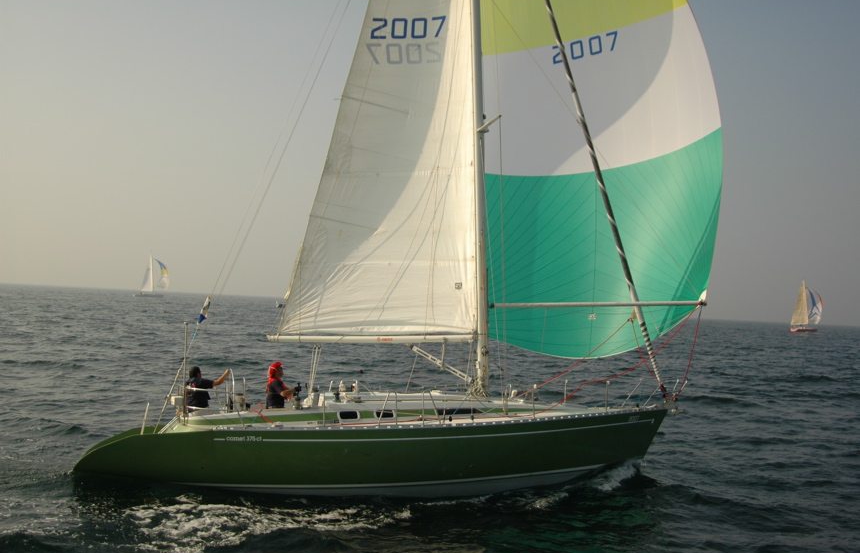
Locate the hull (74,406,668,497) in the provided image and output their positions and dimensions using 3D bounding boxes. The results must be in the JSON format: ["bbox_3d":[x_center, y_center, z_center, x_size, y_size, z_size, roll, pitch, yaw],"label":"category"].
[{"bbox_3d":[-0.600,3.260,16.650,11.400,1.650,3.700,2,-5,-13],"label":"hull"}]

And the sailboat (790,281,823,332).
[{"bbox_3d":[122.901,9.552,280.000,12.500,17.000,4.400,4,-2,-31],"label":"sailboat"}]

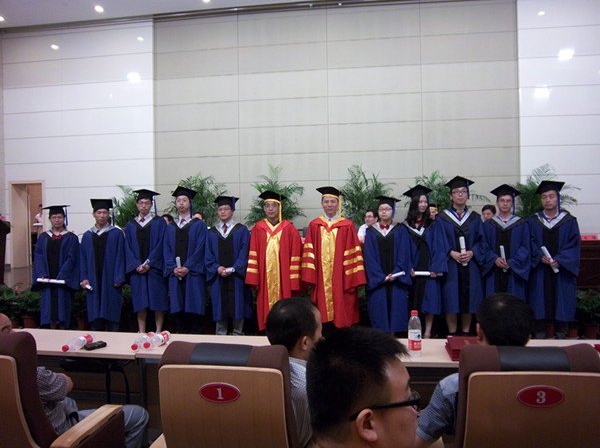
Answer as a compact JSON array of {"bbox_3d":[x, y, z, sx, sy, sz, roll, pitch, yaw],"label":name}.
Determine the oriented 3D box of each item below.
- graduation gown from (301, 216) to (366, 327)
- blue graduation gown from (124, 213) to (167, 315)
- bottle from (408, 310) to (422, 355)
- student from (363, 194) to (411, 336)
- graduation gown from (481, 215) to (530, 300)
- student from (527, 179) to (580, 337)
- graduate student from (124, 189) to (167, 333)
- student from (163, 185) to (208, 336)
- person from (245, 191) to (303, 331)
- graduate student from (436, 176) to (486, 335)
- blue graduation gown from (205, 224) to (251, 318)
[{"bbox_3d":[0.397,0.563,5.750,0.770,1.330,0.440,-1,-2,7],"label":"graduation gown"},{"bbox_3d":[-1.828,0.482,5.780,0.530,1.167,0.380,-1,0,1],"label":"blue graduation gown"},{"bbox_3d":[0.589,0.554,2.480,0.066,0.228,0.066,-1,0,8],"label":"bottle"},{"bbox_3d":[1.004,0.490,5.600,0.560,1.639,0.420,-1,0,10],"label":"student"},{"bbox_3d":[2.417,0.503,5.680,0.585,1.206,0.420,-1,0,30],"label":"graduation gown"},{"bbox_3d":[2.894,0.407,5.530,0.604,1.806,0.450,-1,0,32],"label":"student"},{"bbox_3d":[-1.828,0.465,5.780,0.530,1.751,0.420,-1,0,1],"label":"graduate student"},{"bbox_3d":[-1.442,0.456,6.100,0.547,1.867,0.450,-1,0,4],"label":"student"},{"bbox_3d":[-0.319,0.481,5.950,0.711,1.759,0.420,-1,0,8],"label":"person"},{"bbox_3d":[1.840,0.373,5.530,0.580,1.840,0.420,-1,0,13],"label":"graduate student"},{"bbox_3d":[-0.882,0.603,6.030,0.584,1.218,0.420,-1,0,8],"label":"blue graduation gown"}]

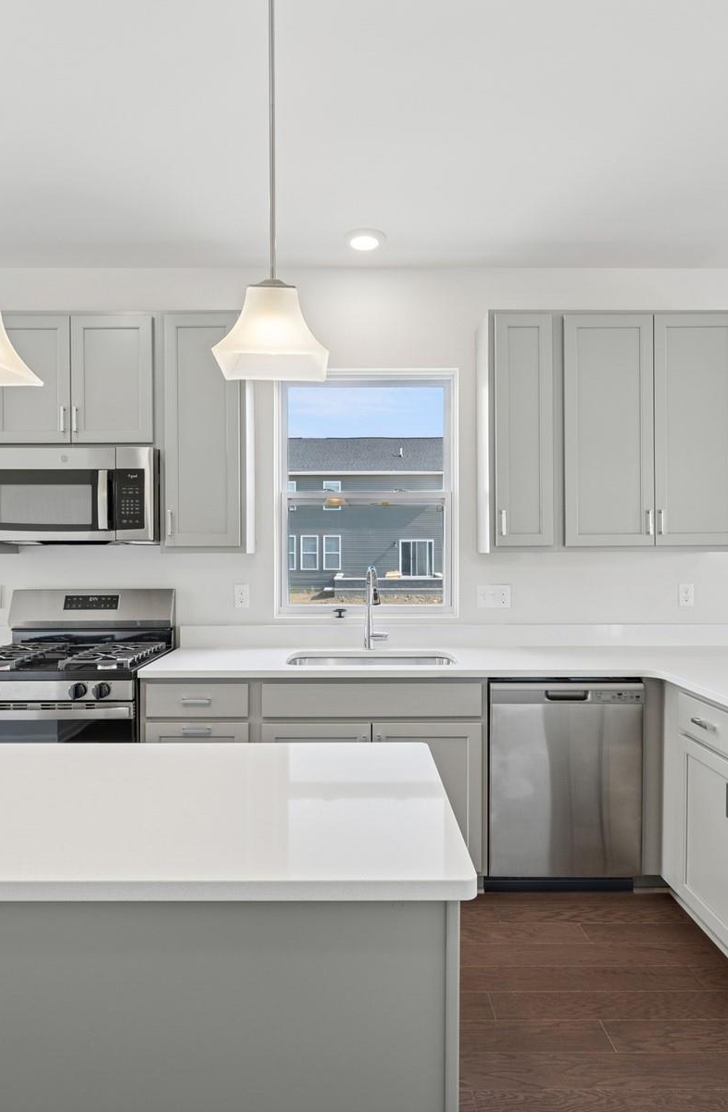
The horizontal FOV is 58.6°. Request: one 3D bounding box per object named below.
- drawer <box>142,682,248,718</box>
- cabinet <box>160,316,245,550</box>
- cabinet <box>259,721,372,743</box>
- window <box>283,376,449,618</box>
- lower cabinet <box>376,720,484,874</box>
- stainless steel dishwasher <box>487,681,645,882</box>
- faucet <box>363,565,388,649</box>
[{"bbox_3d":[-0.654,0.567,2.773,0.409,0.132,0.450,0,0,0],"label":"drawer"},{"bbox_3d":[-0.712,-0.551,3.000,0.380,1.065,0.325,0,0,0],"label":"cabinet"},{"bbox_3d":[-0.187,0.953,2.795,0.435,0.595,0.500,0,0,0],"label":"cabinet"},{"bbox_3d":[0.008,-0.305,3.205,0.880,1.190,0.100,0,0,0],"label":"window"},{"bbox_3d":[0.256,0.944,2.810,0.440,0.598,0.520,0,0,0],"label":"lower cabinet"},{"bbox_3d":[0.795,0.890,2.835,0.607,0.800,0.600,0,0,0],"label":"stainless steel dishwasher"},{"bbox_3d":[0.055,0.246,2.970,0.115,0.395,0.235,0,0,0],"label":"faucet"}]

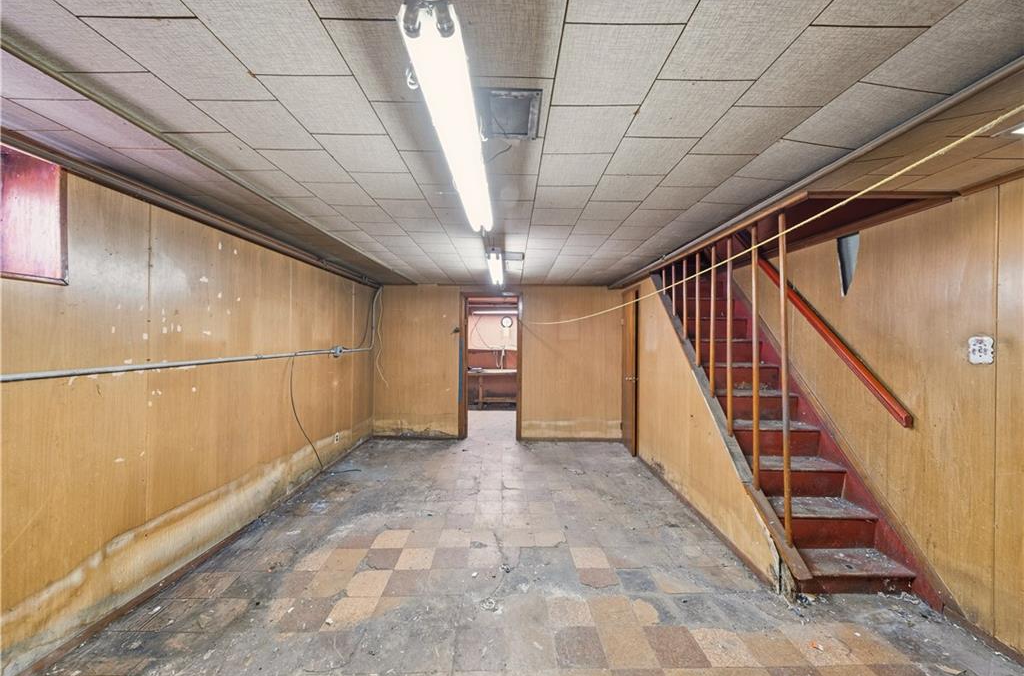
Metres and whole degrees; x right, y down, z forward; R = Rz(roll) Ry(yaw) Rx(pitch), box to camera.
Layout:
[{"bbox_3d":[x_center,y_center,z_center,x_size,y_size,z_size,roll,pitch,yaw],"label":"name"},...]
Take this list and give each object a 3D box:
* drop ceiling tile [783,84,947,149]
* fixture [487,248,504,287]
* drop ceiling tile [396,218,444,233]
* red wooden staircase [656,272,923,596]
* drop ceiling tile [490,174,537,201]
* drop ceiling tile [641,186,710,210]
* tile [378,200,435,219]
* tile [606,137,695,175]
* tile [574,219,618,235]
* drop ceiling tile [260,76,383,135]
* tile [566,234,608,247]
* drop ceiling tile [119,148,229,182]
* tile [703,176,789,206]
[{"bbox_3d":[1.216,-0.774,1.197,0.304,0.020,0.297,9,-1,0],"label":"drop ceiling tile"},{"bbox_3d":[-0.155,-0.707,3.553,0.130,0.110,1.240,1,-1,0],"label":"fixture"},{"bbox_3d":[-0.638,-0.798,2.395,0.298,0.020,0.300,1,-1,0],"label":"drop ceiling tile"},{"bbox_3d":[1.900,0.330,2.830,0.730,2.220,1.980,0,0,0],"label":"red wooden staircase"},{"bbox_3d":[-0.021,-0.792,1.780,0.307,0.020,0.297,1,-1,0],"label":"drop ceiling tile"},{"bbox_3d":[0.891,-0.772,1.882,0.305,0.020,0.302,1,-1,0],"label":"drop ceiling tile"},{"bbox_3d":[-0.640,-0.802,2.100,0.304,0.020,0.297,1,-1,0],"label":"tile"},{"bbox_3d":[0.587,-0.783,1.476,0.305,0.020,0.302,1,-1,0],"label":"tile"},{"bbox_3d":[0.593,-0.776,2.374,0.307,0.020,0.297,1,-1,0],"label":"tile"},{"bbox_3d":[-0.631,-0.802,1.184,0.305,0.020,0.302,1,-1,0],"label":"drop ceiling tile"},{"bbox_3d":[0.593,-0.772,2.671,0.307,0.020,0.297,1,-1,0],"label":"tile"},{"bbox_3d":[-1.559,-0.818,1.613,0.285,0.020,0.300,1,-1,0],"label":"drop ceiling tile"},{"bbox_3d":[1.194,-0.775,1.779,0.282,0.020,0.297,1,-1,0],"label":"tile"}]

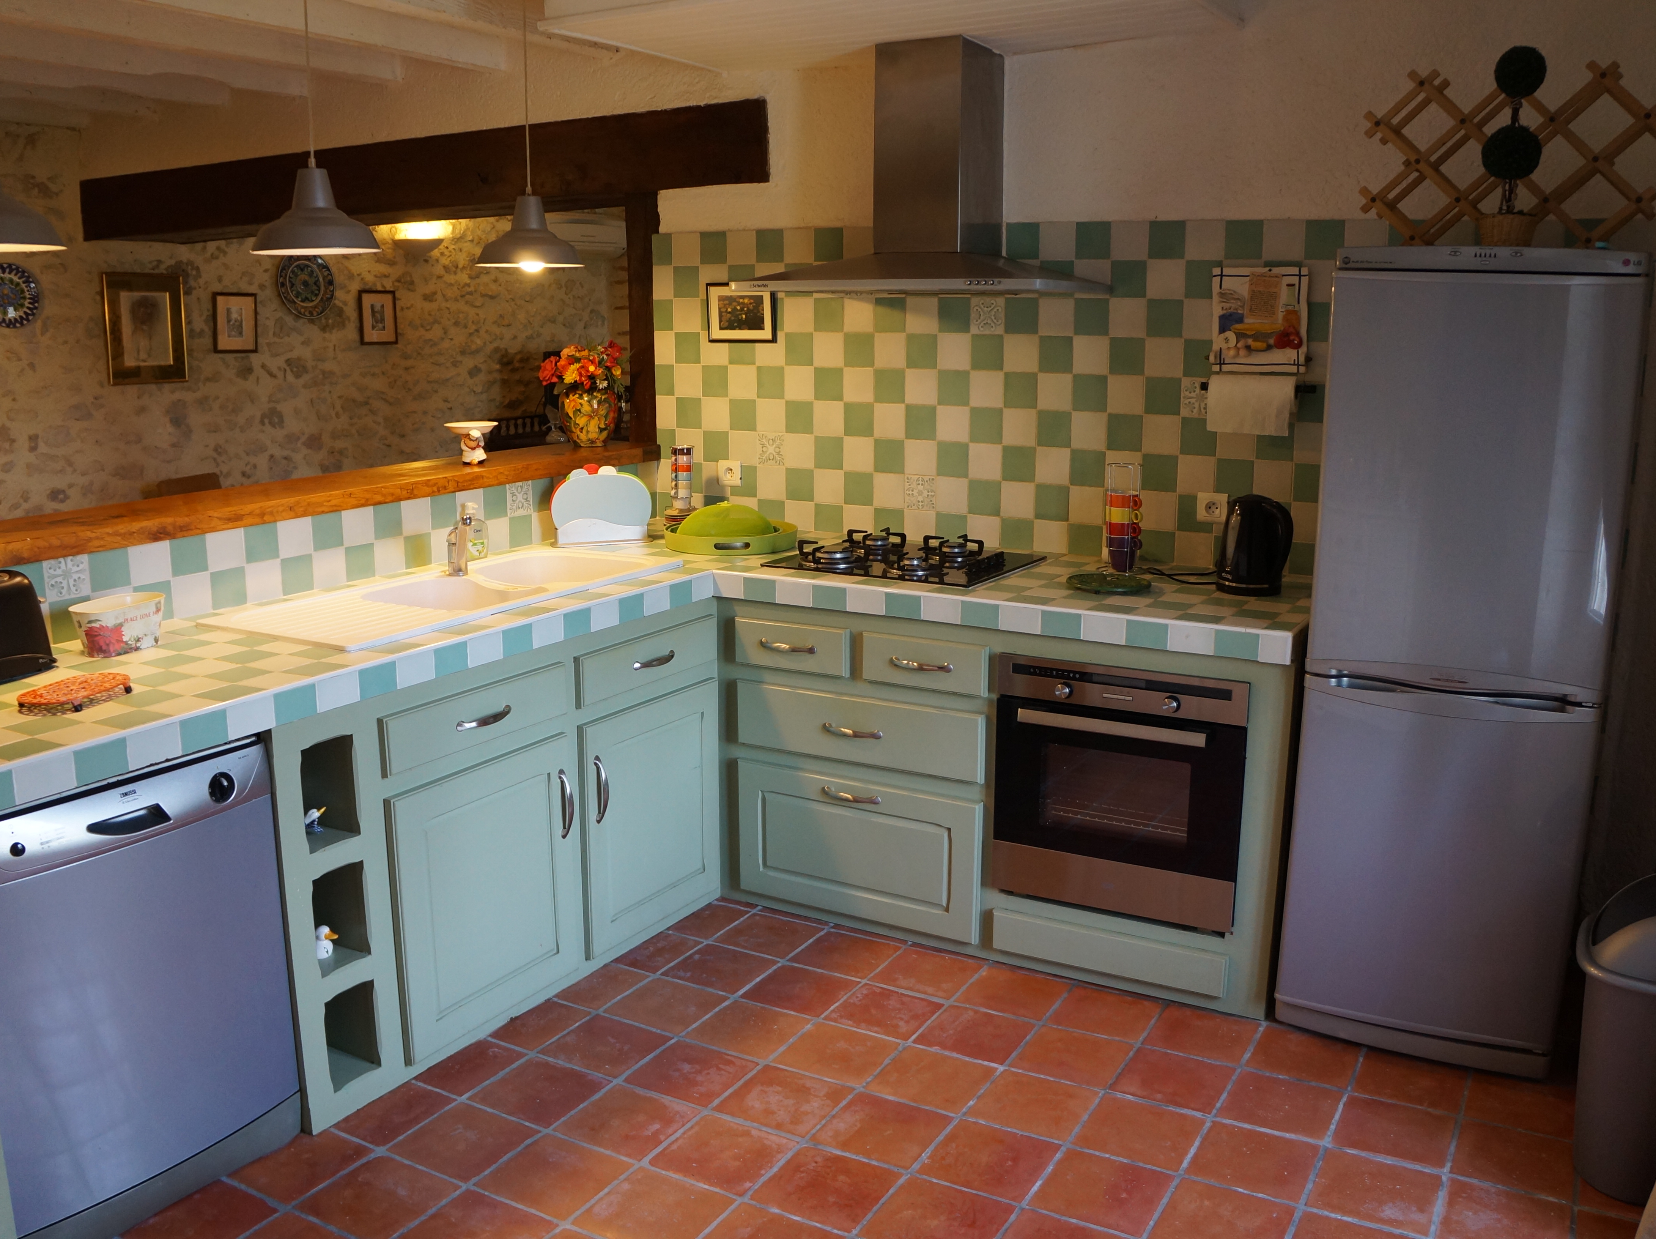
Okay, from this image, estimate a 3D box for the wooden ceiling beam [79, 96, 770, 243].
[{"bbox_3d":[-1.554,-1.565,4.970,3.270,0.255,0.270,6,13,28],"label":"wooden ceiling beam"}]

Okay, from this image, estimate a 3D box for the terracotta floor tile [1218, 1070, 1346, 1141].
[{"bbox_3d":[0.909,0.987,2.812,0.216,0.015,0.216,7,13,28],"label":"terracotta floor tile"}]

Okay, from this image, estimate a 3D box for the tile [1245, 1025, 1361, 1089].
[{"bbox_3d":[1.000,0.930,2.942,0.212,0.017,0.209,6,13,29],"label":"tile"}]

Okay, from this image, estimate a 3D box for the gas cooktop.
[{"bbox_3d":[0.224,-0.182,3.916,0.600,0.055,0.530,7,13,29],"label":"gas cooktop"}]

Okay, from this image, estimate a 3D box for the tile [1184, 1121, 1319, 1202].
[{"bbox_3d":[0.799,1.024,2.616,0.216,0.015,0.216,7,13,28],"label":"tile"}]

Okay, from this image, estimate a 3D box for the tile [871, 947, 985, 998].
[{"bbox_3d":[0.239,0.864,3.378,0.212,0.017,0.209,6,13,29],"label":"tile"}]

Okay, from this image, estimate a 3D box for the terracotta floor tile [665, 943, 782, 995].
[{"bbox_3d":[-0.262,0.859,3.404,0.212,0.017,0.209,6,13,29],"label":"terracotta floor tile"}]

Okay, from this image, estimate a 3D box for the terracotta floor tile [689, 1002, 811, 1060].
[{"bbox_3d":[-0.172,0.910,3.081,0.208,0.015,0.208,7,14,28],"label":"terracotta floor tile"}]

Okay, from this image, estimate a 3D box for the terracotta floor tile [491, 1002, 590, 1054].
[{"bbox_3d":[-0.659,0.898,3.105,0.185,0.015,0.208,7,14,28],"label":"terracotta floor tile"}]

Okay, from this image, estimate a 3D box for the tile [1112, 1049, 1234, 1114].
[{"bbox_3d":[0.707,0.947,2.860,0.208,0.015,0.208,7,14,28],"label":"tile"}]

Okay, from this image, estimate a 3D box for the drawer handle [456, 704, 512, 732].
[{"bbox_3d":[-0.711,0.211,2.913,0.031,0.023,0.156,6,13,29],"label":"drawer handle"}]

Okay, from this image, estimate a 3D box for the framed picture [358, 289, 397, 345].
[{"bbox_3d":[-2.365,-1.589,7.346,0.020,0.288,0.255,7,14,28],"label":"framed picture"}]

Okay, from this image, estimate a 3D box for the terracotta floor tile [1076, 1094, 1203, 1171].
[{"bbox_3d":[0.599,0.988,2.667,0.212,0.017,0.209,6,13,29],"label":"terracotta floor tile"}]

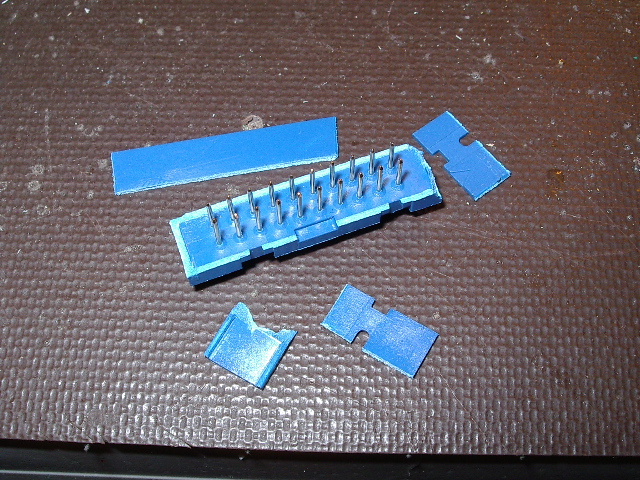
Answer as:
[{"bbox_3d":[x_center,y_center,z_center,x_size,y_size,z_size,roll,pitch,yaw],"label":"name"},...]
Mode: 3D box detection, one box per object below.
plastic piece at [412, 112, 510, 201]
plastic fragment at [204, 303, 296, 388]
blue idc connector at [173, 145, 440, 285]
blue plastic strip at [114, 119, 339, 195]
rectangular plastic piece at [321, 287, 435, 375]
[{"bbox_3d":[0.018,-0.011,0.124,0.006,0.001,0.013,-34,66,-16],"label":"plastic piece"},{"bbox_3d":[-0.008,0.012,0.112,0.008,0.001,0.008,28,66,15],"label":"plastic fragment"},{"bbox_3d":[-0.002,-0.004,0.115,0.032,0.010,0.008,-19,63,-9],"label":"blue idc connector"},{"bbox_3d":[-0.012,-0.011,0.125,0.030,0.001,0.006,-10,62,-4],"label":"blue plastic strip"},{"bbox_3d":[0.007,0.011,0.113,0.013,0.001,0.006,29,66,15],"label":"rectangular plastic piece"}]

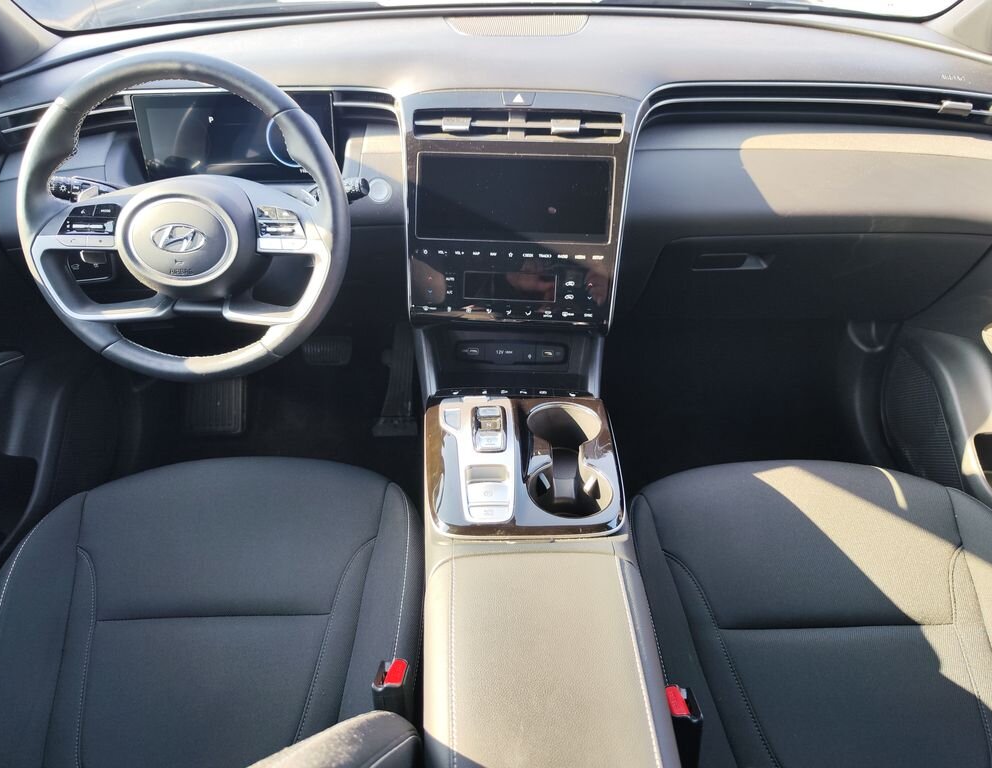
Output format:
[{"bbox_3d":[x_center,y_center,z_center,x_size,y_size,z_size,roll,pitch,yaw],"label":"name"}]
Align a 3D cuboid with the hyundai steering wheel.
[{"bbox_3d":[-0.356,-0.187,0.807,0.372,0.368,0.105,1,10,-2],"label":"hyundai steering wheel"}]

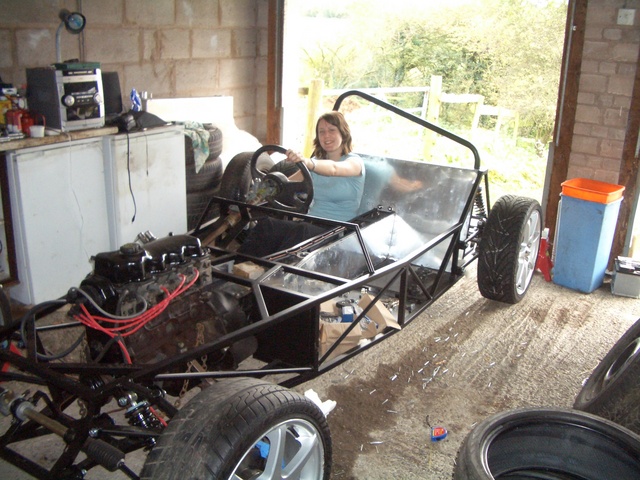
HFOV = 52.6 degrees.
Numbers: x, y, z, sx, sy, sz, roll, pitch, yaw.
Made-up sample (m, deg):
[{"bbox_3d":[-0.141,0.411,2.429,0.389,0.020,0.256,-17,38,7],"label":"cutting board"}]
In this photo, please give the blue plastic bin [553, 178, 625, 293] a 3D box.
[{"bbox_3d":[1.585,-0.026,3.840,0.280,0.605,0.265,17,24,40],"label":"blue plastic bin"}]

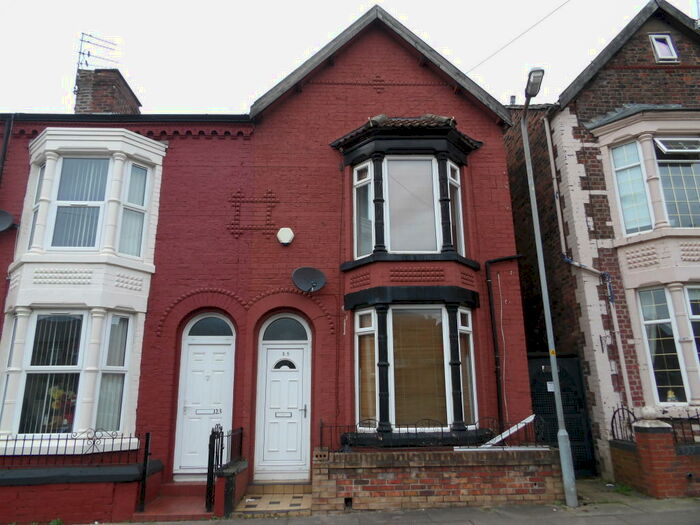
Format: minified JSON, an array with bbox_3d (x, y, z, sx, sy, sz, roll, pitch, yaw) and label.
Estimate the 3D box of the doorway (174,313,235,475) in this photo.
[{"bbox_3d":[-2.376,2.310,8.063,0.900,2.206,0.100,0,-15,-2],"label":"doorway"}]

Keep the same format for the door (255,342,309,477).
[{"bbox_3d":[-1.091,2.452,8.063,0.891,2.148,0.100,0,-15,-2],"label":"door"}]

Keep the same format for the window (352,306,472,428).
[{"bbox_3d":[1.082,1.677,7.774,1.987,1.950,0.480,0,-15,-2],"label":"window"}]

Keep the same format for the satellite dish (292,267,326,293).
[{"bbox_3d":[-0.672,0.286,8.152,0.600,0.480,0.400,5,-16,-21],"label":"satellite dish"}]

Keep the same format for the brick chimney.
[{"bbox_3d":[-6.613,-4.133,13.342,1.064,1.500,1.650,0,-15,-2],"label":"brick chimney"}]

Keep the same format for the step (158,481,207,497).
[{"bbox_3d":[-2.379,3.578,7.666,1.068,0.174,0.300,0,-15,-2],"label":"step"}]

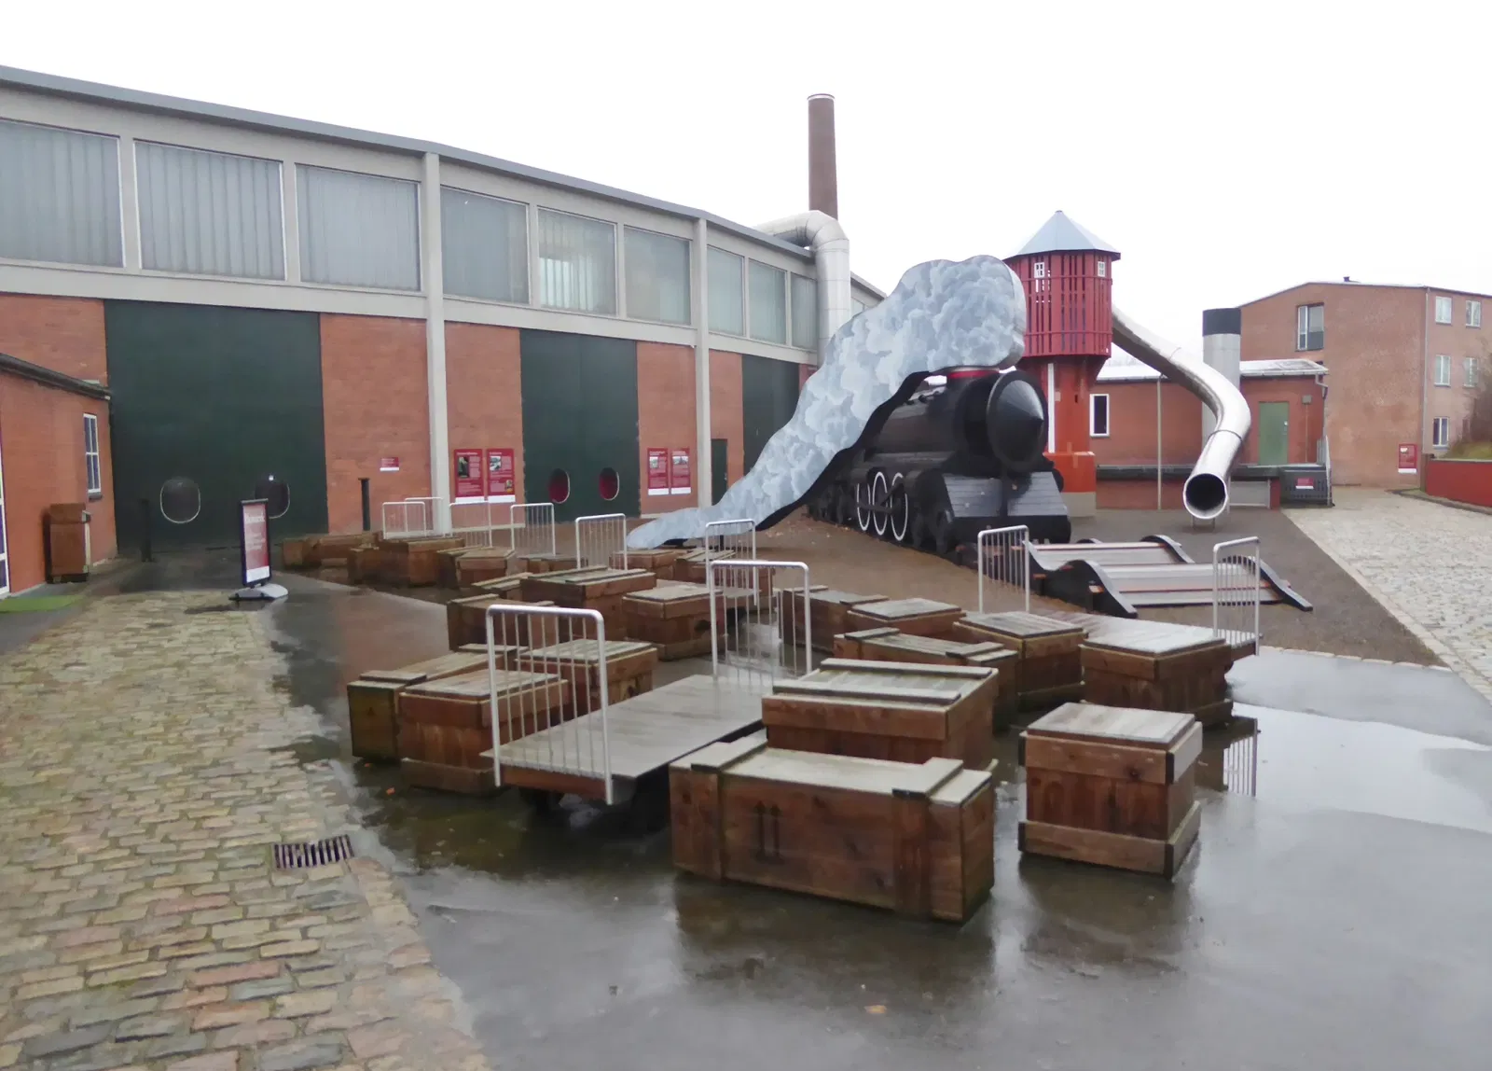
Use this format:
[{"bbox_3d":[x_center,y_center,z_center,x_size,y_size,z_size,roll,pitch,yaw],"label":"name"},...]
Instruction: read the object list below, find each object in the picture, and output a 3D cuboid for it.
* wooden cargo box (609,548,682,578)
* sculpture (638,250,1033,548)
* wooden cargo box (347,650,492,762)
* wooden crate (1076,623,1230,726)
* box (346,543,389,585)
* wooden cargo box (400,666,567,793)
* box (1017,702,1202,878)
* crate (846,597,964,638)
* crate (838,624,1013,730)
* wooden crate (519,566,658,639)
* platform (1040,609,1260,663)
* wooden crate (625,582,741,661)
[{"bbox_3d":[-1.291,0.467,13.734,0.599,0.493,0.628,0,4,22],"label":"wooden cargo box"},{"bbox_3d":[1.182,-2.063,18.003,6.665,4.650,0.930,0,4,22],"label":"sculpture"},{"bbox_3d":[-1.798,0.957,6.437,0.345,0.423,1.275,1,4,20],"label":"wooden cargo box"},{"bbox_3d":[2.357,0.835,6.189,0.686,0.465,0.512,-4,5,-33],"label":"wooden crate"},{"bbox_3d":[-5.044,0.397,15.491,1.180,0.451,0.378,-4,5,-36],"label":"box"},{"bbox_3d":[-1.335,0.992,5.544,0.562,0.486,0.621,1,4,31],"label":"wooden cargo box"},{"bbox_3d":[1.453,0.979,4.273,0.558,0.485,0.535,1,5,33],"label":"box"},{"bbox_3d":[1.168,0.783,7.847,0.620,0.495,0.585,-3,4,-22],"label":"crate"},{"bbox_3d":[1.057,0.860,6.444,0.349,0.439,1.149,-4,5,-38],"label":"crate"},{"bbox_3d":[-1.412,0.649,9.736,0.847,0.608,0.839,2,5,39],"label":"wooden crate"},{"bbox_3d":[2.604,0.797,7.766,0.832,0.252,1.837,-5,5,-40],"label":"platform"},{"bbox_3d":[-0.559,0.708,8.809,0.668,0.484,0.554,-5,5,-41],"label":"wooden crate"}]

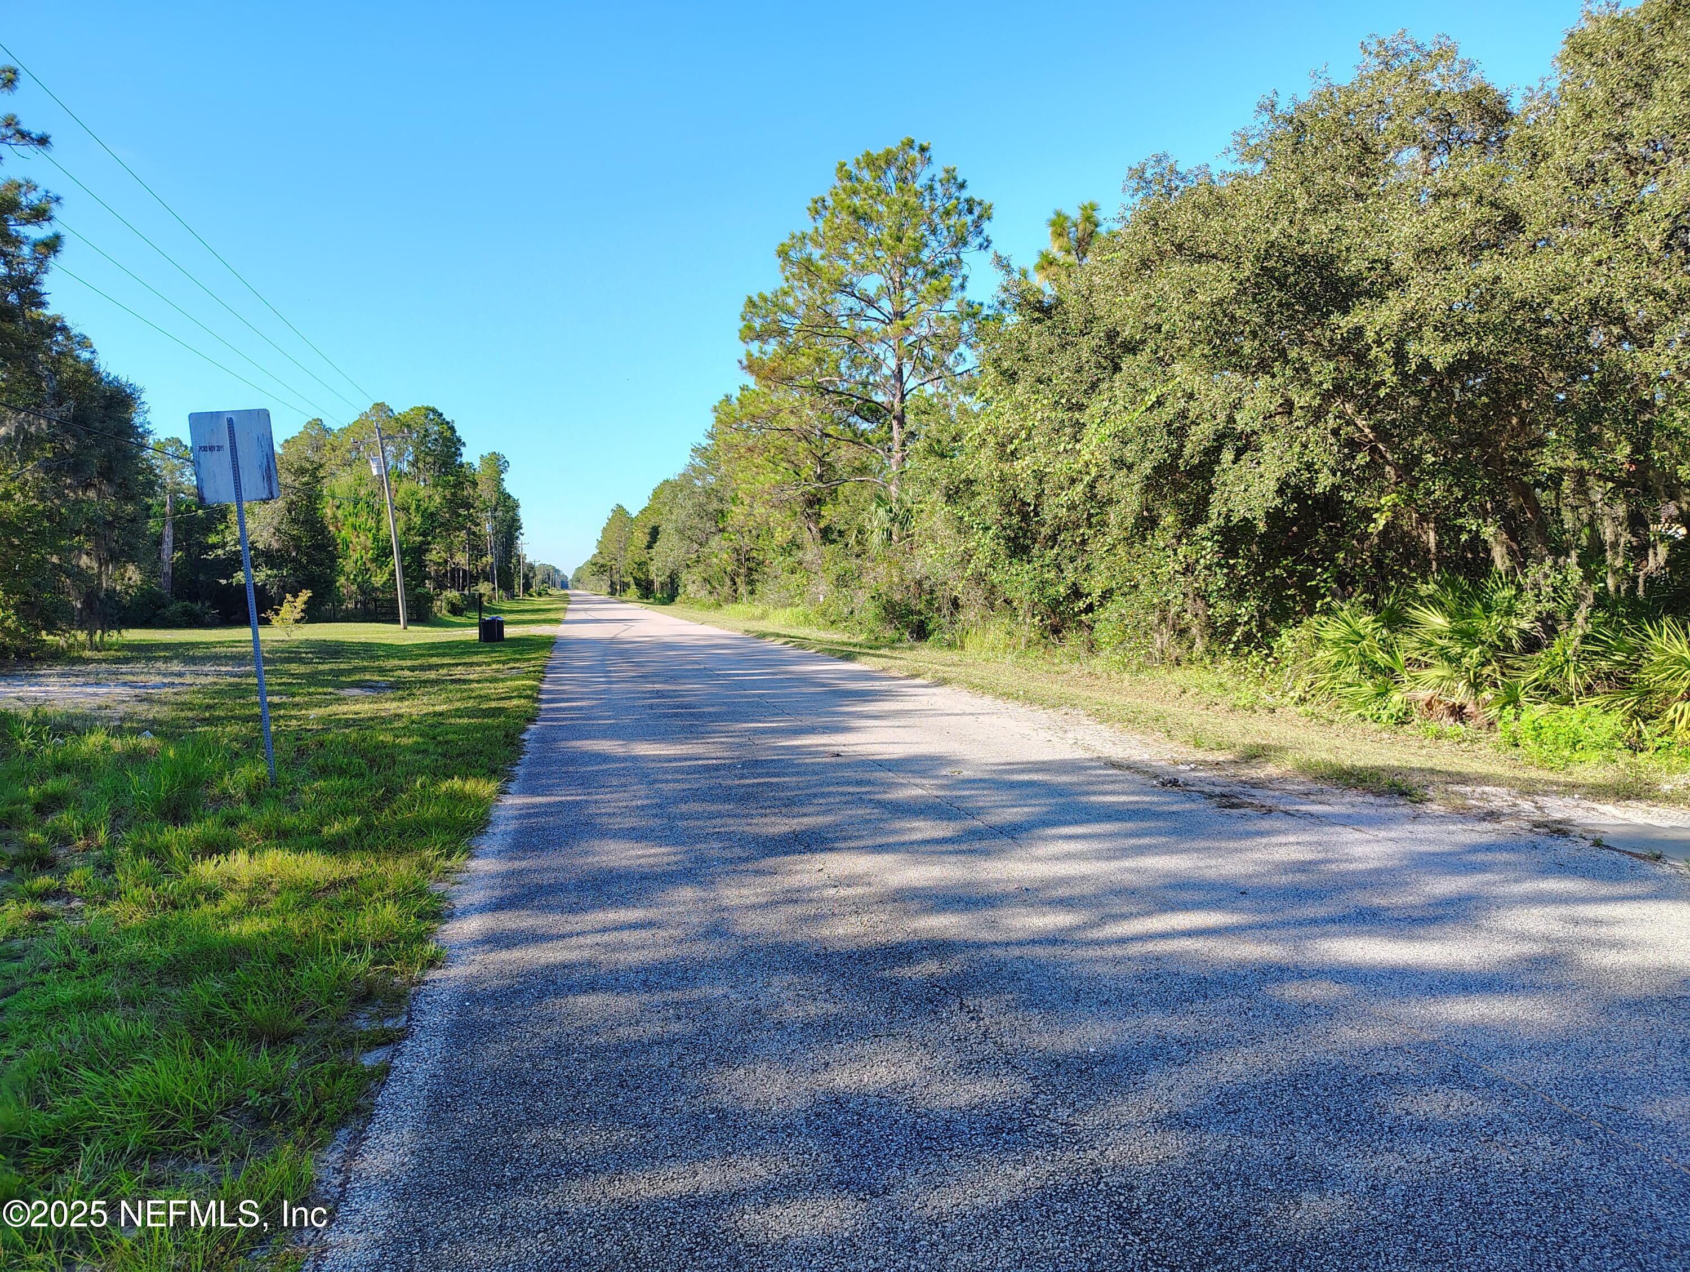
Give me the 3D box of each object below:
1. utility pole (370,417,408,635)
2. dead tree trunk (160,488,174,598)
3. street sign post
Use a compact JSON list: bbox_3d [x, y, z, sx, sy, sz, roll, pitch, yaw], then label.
[{"bbox_3d":[-18.978,-4.594,49.029,0.330,8.701,0.330,-7,2,-13],"label":"utility pole"},{"bbox_3d":[-30.488,-3.714,52.878,0.420,5.888,0.420,3,2,0],"label":"dead tree trunk"},{"bbox_3d":[-4.891,-0.317,9.670,0.610,3.061,0.070,-6,2,-13],"label":"street sign post"}]

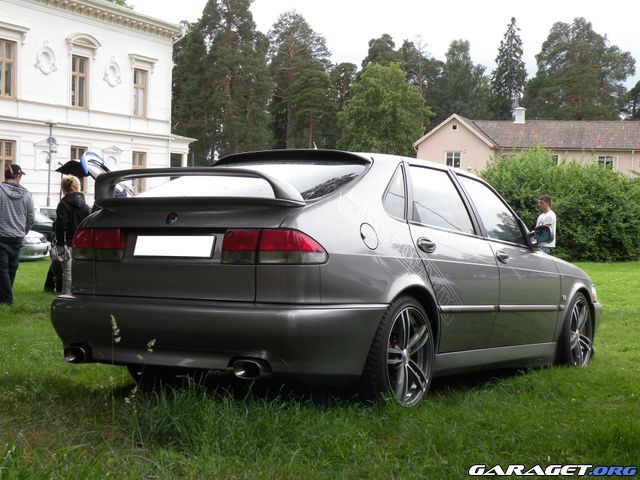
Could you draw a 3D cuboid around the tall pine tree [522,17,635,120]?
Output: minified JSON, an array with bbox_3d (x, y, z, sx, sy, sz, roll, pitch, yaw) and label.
[{"bbox_3d":[24.773,-10.741,100.043,10.800,21.500,10.500,1,0,0],"label":"tall pine tree"}]

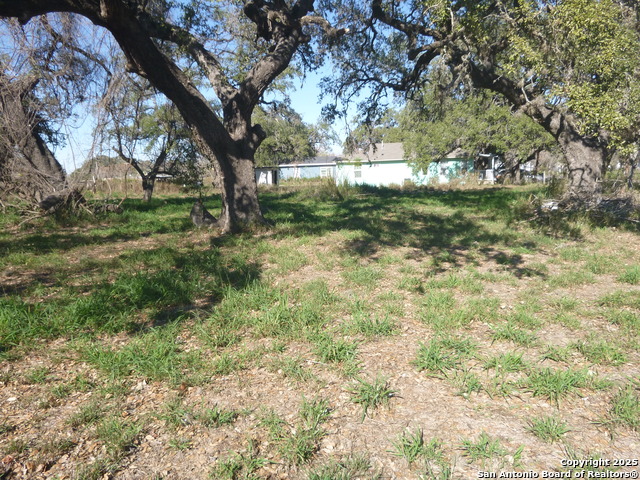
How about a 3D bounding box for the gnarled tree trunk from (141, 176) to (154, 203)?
[{"bbox_3d":[-8.400,-2.460,22.500,0.640,1.270,0.580,0,8,0],"label":"gnarled tree trunk"}]

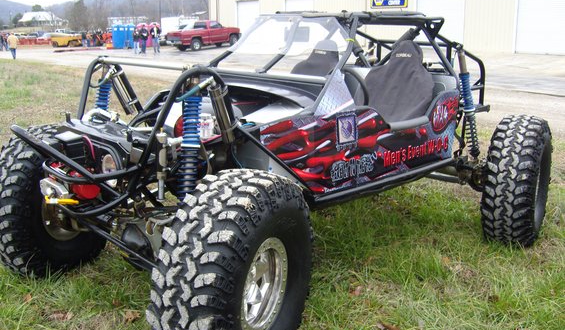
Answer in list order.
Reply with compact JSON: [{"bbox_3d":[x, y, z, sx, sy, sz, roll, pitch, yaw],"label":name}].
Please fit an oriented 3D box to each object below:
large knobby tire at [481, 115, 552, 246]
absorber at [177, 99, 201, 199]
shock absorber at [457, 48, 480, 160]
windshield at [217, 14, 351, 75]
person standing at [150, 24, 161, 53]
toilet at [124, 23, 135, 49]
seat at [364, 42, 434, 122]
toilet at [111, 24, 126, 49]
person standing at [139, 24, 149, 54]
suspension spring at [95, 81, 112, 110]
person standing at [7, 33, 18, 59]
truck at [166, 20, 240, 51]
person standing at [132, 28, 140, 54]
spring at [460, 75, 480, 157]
[{"bbox_3d":[1.813,0.127,4.271,0.330,0.980,0.990,11,17,36],"label":"large knobby tire"},{"bbox_3d":[-0.434,-0.066,2.603,0.090,0.503,0.090,4,7,-1],"label":"absorber"},{"bbox_3d":[1.413,-0.453,4.199,0.086,0.893,0.086,-24,18,-34],"label":"shock absorber"},{"bbox_3d":[-0.006,-0.761,3.585,1.150,0.480,0.120,15,-22,46],"label":"windshield"},{"bbox_3d":[-7.532,-7.520,33.000,0.580,1.760,0.400,-3,14,-11],"label":"person standing"},{"bbox_3d":[-13.152,-10.996,47.500,1.120,2.250,1.100,10,17,35],"label":"toilet"},{"bbox_3d":[0.695,-0.392,3.854,0.680,0.930,0.560,-4,13,-43],"label":"seat"},{"bbox_3d":[-14.889,-11.649,50.220,1.150,2.280,1.150,-5,15,-16],"label":"toilet"},{"bbox_3d":[-8.488,-7.654,33.787,0.560,1.740,0.380,-3,14,-10],"label":"person standing"},{"bbox_3d":[-1.086,-0.229,3.379,0.110,0.750,0.110,-3,9,-42],"label":"suspension spring"},{"bbox_3d":[-17.288,-7.604,35.388,0.600,1.730,0.420,-5,15,-19],"label":"person standing"},{"bbox_3d":[-5.350,-8.886,38.070,5.250,1.880,2.000,-15,19,-42],"label":"truck"},{"bbox_3d":[-8.947,-7.565,33.806,0.500,1.580,0.360,-3,14,-10],"label":"person standing"},{"bbox_3d":[1.435,-0.366,4.224,0.086,0.688,0.086,-24,18,-34],"label":"spring"}]

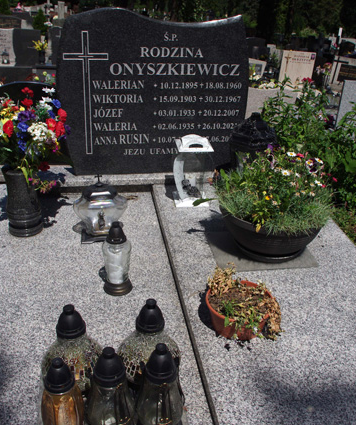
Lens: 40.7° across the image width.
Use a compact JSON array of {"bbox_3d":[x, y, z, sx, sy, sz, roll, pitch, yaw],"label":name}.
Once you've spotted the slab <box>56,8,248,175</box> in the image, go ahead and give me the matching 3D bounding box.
[{"bbox_3d":[-0.122,-0.590,2.423,0.925,0.810,0.100,-3,28,-10],"label":"slab"}]

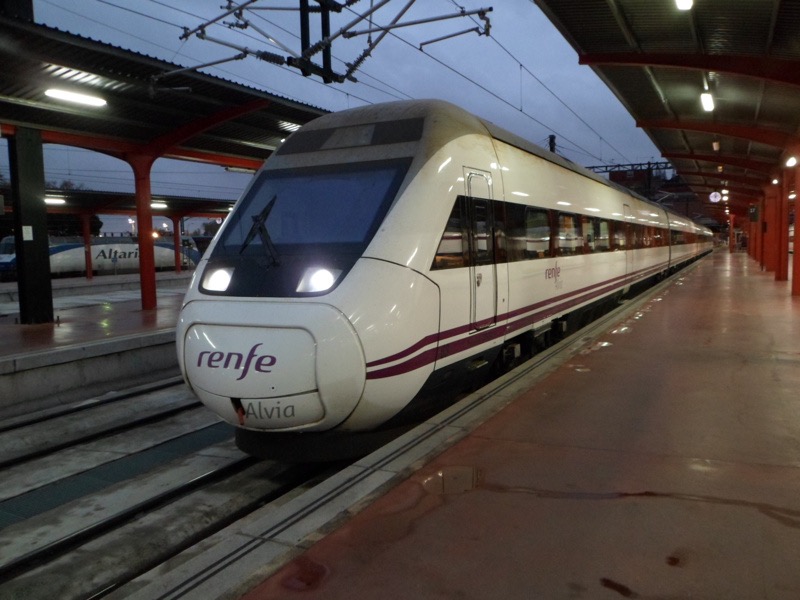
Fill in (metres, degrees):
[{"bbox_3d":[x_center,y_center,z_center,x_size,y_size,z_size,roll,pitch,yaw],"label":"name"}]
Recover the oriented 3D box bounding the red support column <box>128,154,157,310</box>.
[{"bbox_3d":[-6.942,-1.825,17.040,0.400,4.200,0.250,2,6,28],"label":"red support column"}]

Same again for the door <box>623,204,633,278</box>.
[{"bbox_3d":[6.731,-1.717,18.397,0.130,2.100,1.150,2,6,28],"label":"door"}]

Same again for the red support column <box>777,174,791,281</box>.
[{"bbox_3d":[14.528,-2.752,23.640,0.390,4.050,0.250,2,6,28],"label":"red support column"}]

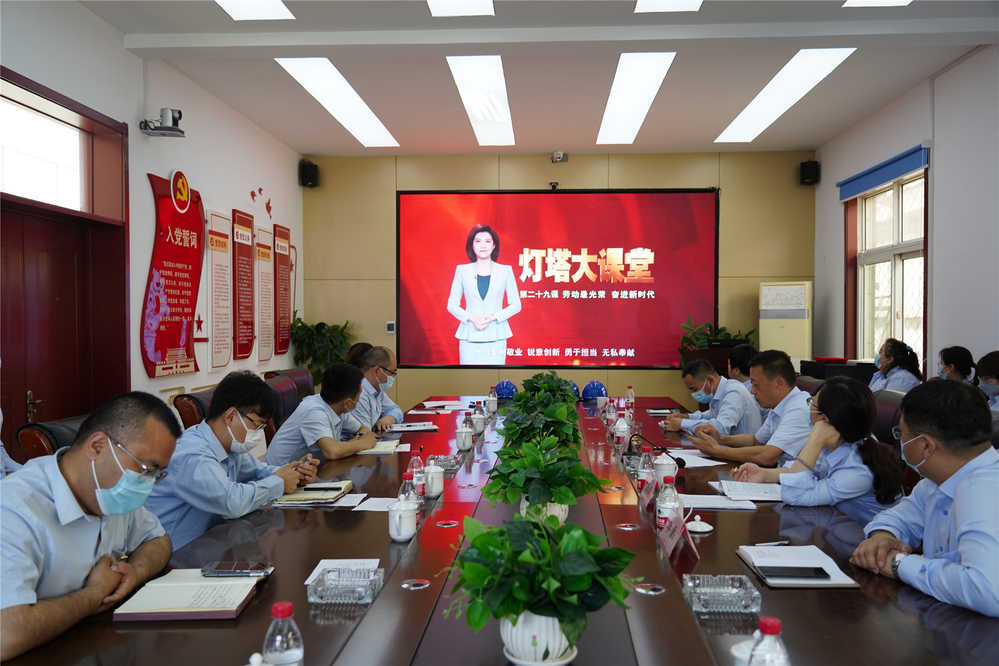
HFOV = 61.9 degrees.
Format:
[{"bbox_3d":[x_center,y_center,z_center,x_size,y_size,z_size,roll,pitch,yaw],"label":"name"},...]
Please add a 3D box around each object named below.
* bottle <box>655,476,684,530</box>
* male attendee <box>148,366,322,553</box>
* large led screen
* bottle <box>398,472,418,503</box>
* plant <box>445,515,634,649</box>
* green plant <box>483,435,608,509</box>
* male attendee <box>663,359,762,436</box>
[{"bbox_3d":[0.476,0.489,2.345,0.066,0.170,0.066,0,1,3],"label":"bottle"},{"bbox_3d":[-0.955,0.721,2.851,0.740,1.200,0.550,0,1,8],"label":"male attendee"},{"bbox_3d":[0.656,-0.613,9.420,3.620,2.000,0.100,0,1,3],"label":"large led screen"},{"bbox_3d":[-0.267,0.500,2.435,0.063,0.177,0.063,0,1,4],"label":"bottle"},{"bbox_3d":[0.076,0.472,1.551,0.320,0.260,0.320,0,1,4],"label":"plant"},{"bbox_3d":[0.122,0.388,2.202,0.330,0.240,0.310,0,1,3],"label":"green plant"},{"bbox_3d":[1.229,0.726,4.541,0.680,1.170,0.520,0,1,4],"label":"male attendee"}]

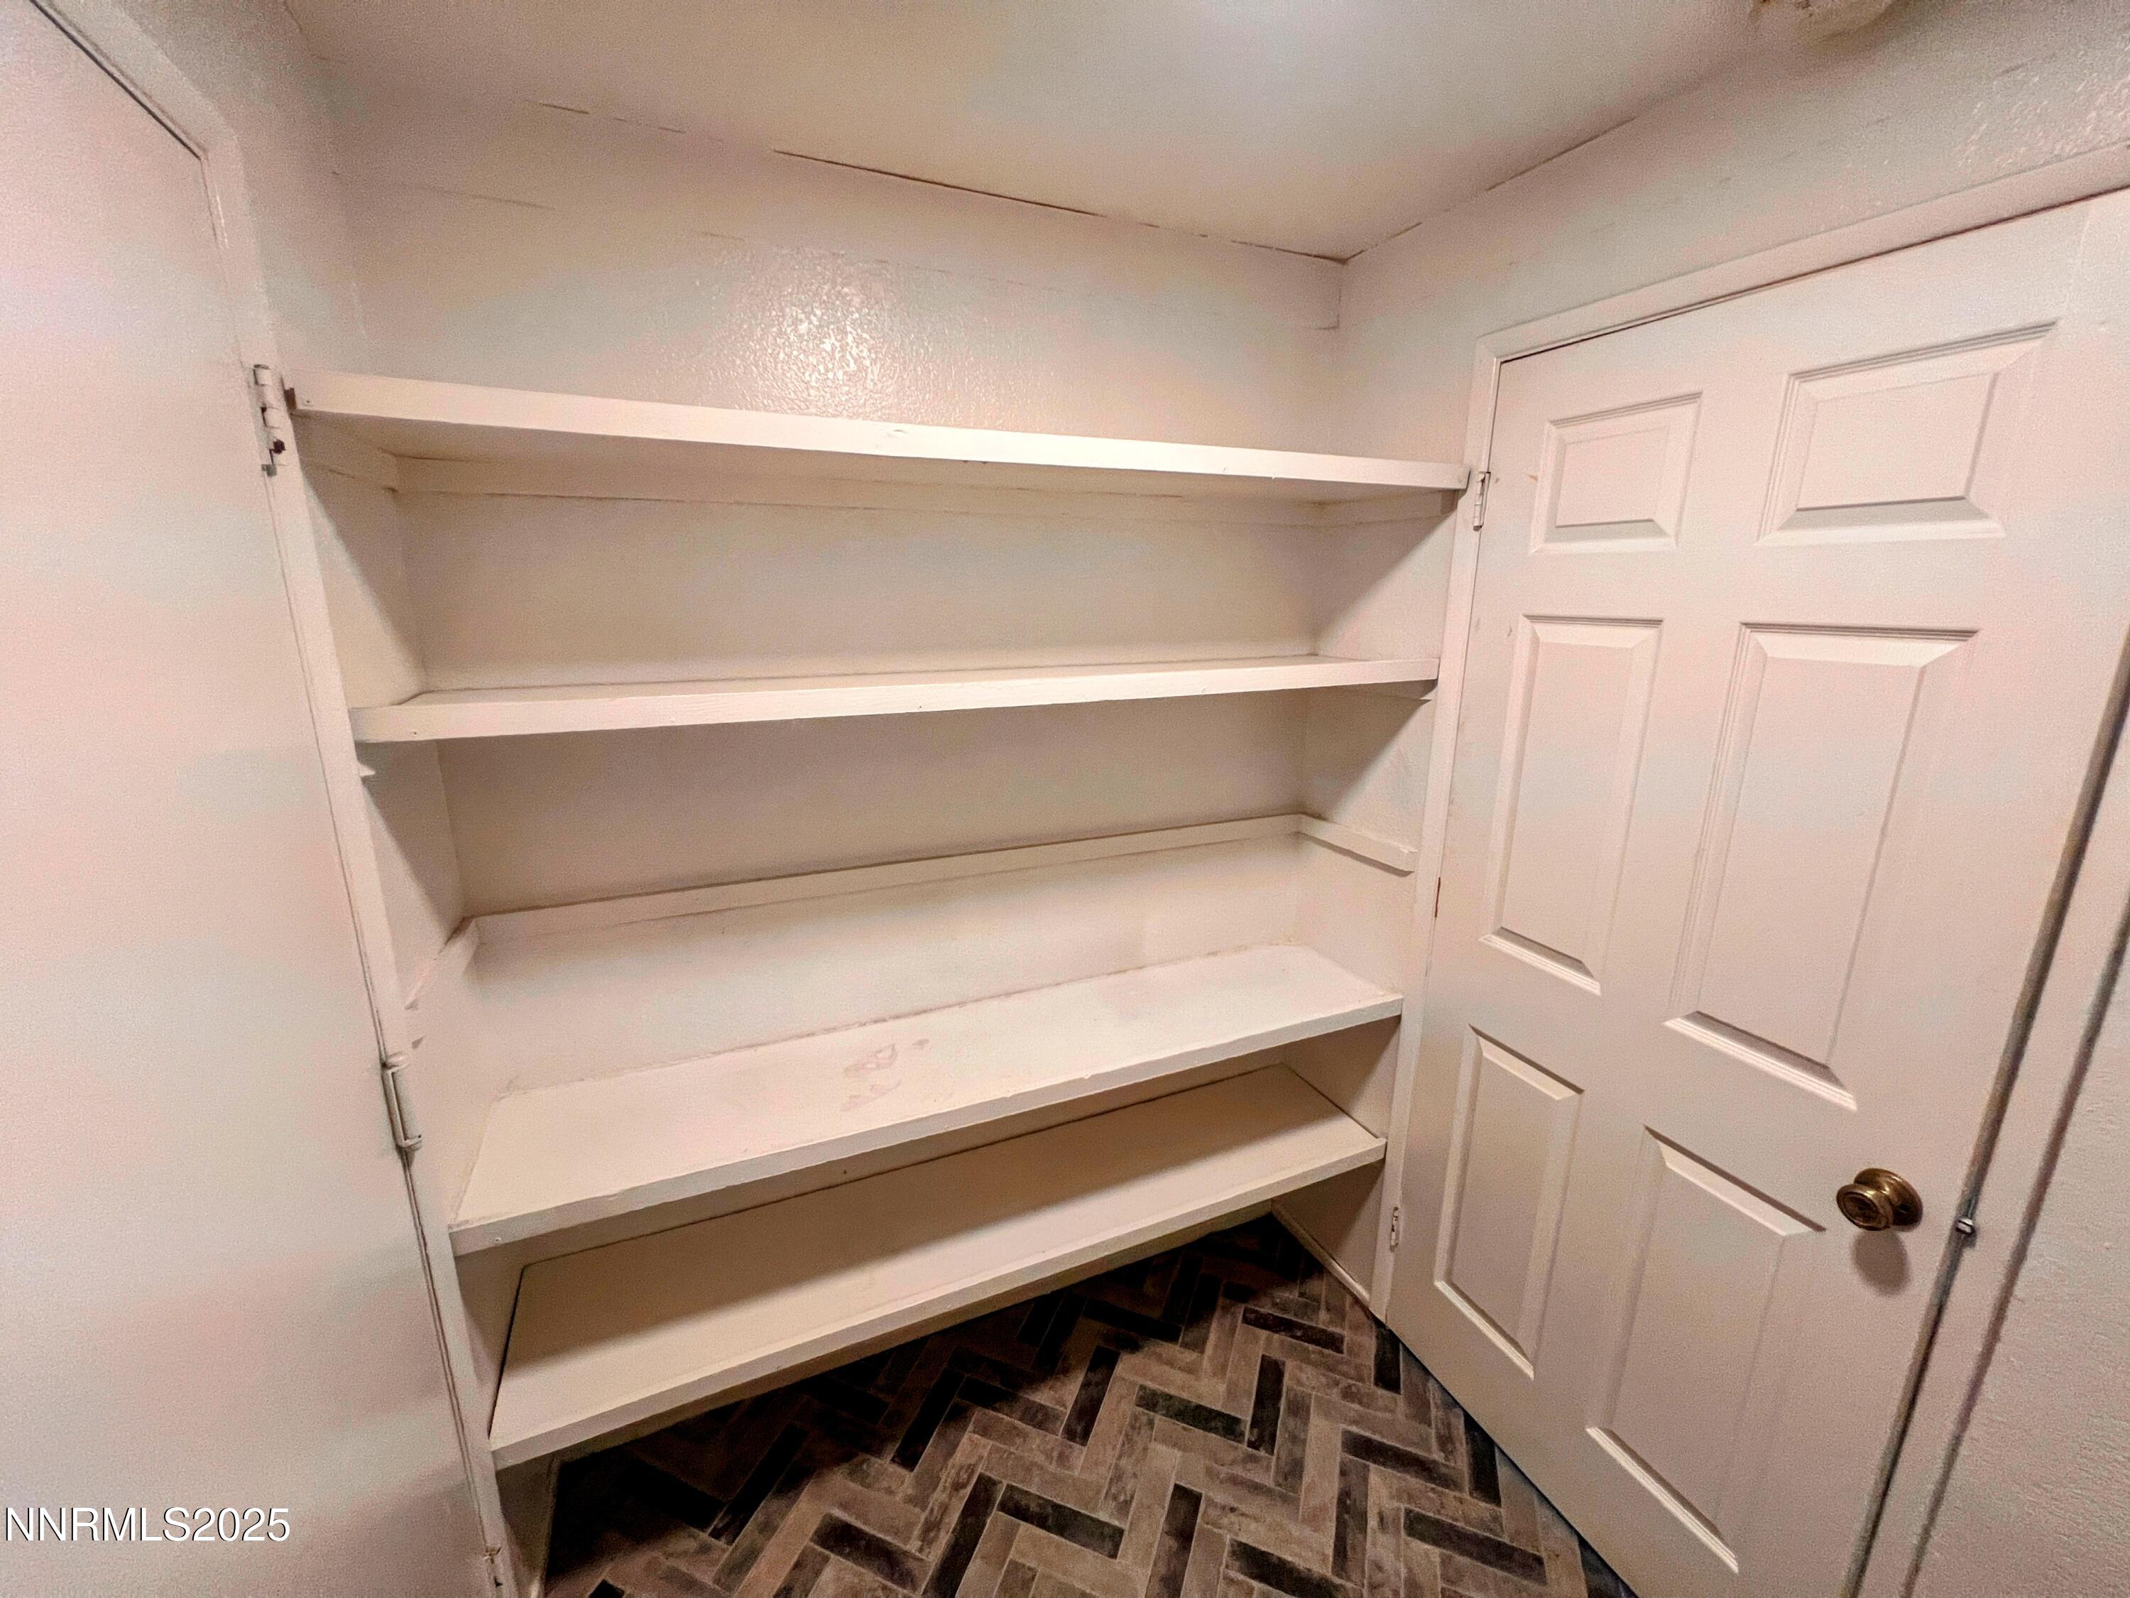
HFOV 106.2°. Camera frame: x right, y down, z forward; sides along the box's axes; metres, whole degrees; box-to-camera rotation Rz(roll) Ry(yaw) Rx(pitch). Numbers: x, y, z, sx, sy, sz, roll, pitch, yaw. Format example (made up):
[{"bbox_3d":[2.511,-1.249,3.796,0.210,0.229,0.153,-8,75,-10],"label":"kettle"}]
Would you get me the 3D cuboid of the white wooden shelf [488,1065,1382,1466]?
[{"bbox_3d":[-0.126,0.826,1.615,1.665,0.041,0.350,-6,16,-22],"label":"white wooden shelf"}]

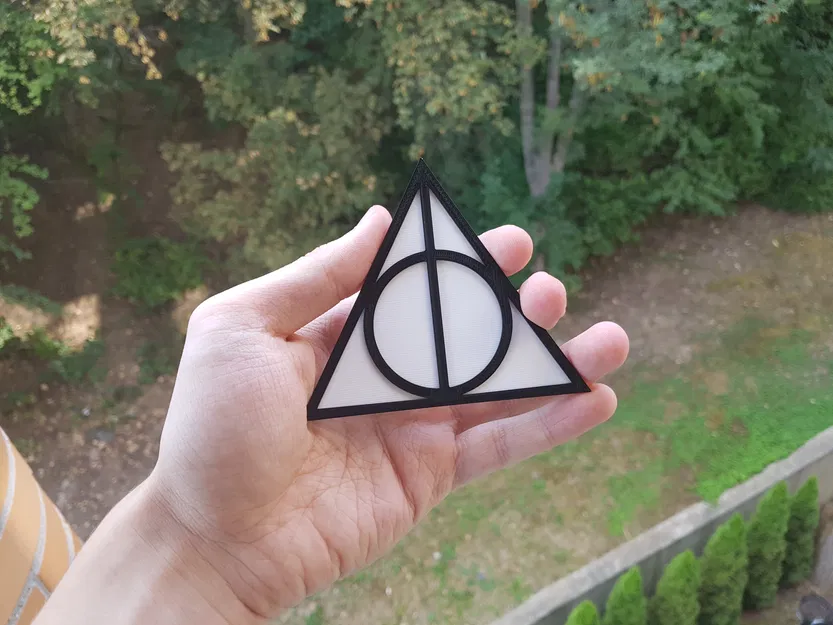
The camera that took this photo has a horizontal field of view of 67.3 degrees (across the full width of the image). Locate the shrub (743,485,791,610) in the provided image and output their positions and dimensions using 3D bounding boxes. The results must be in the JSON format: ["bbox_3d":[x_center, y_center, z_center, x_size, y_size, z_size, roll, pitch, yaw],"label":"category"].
[{"bbox_3d":[3.519,2.294,6.193,0.430,1.448,0.430,11,24,32],"label":"shrub"}]

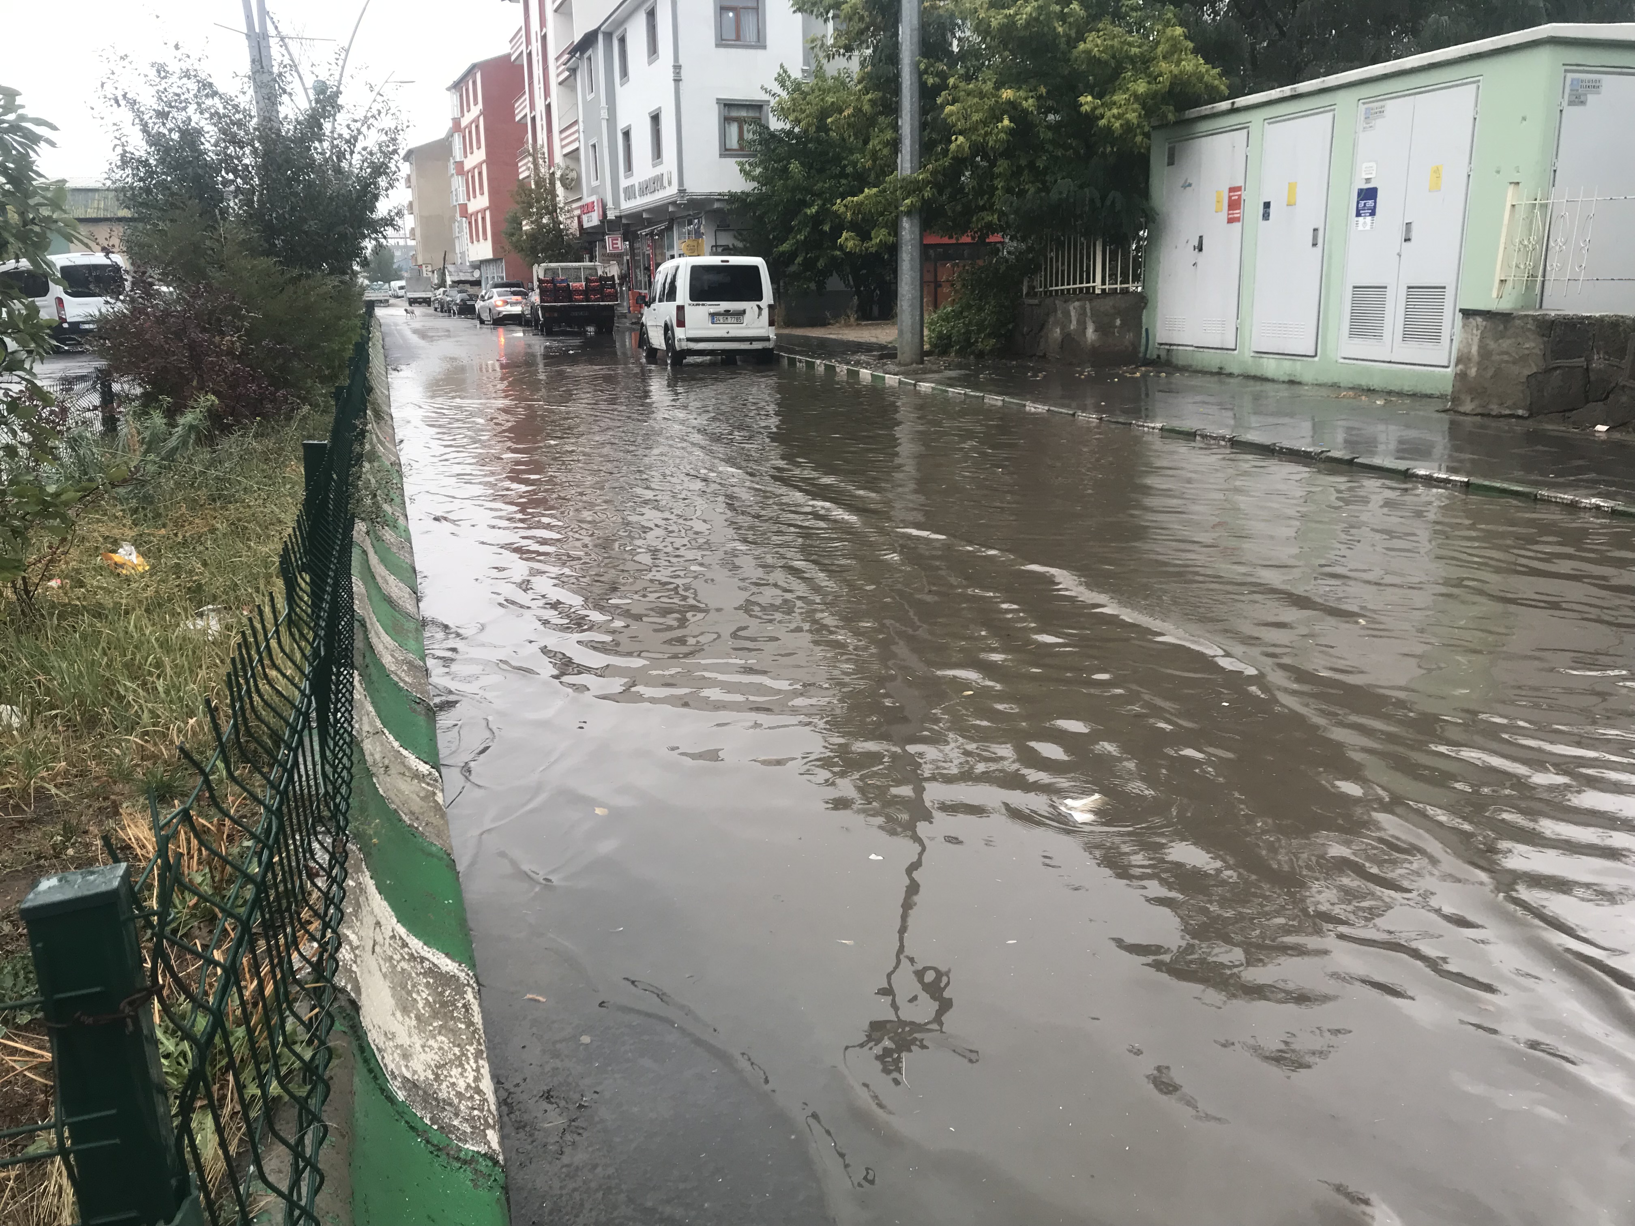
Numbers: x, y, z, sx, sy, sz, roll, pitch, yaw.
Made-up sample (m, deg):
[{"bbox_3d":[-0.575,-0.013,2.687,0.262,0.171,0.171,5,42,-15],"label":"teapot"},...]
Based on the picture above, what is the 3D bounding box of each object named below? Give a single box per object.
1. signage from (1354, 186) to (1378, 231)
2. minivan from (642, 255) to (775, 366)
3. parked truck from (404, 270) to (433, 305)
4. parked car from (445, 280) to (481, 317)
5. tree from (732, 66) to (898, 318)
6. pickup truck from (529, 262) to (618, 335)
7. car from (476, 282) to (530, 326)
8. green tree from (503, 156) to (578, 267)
[{"bbox_3d":[5.325,-3.918,12.825,0.012,0.395,0.290,-5,14,-15],"label":"signage"},{"bbox_3d":[-2.165,-5.575,24.329,1.800,1.820,4.300,-5,15,-16],"label":"minivan"},{"bbox_3d":[-33.323,-26.785,110.413,2.100,2.600,5.800,-6,15,-17],"label":"parked truck"},{"bbox_3d":[-18.091,-16.209,69.085,1.750,1.450,4.300,-6,15,-18],"label":"parked car"},{"bbox_3d":[0.167,-11.044,35.175,4.800,6.628,4.600,-1,14,0],"label":"tree"},{"bbox_3d":[-6.755,-8.622,36.176,1.950,1.950,5.000,-5,14,-14],"label":"pickup truck"},{"bbox_3d":[-12.517,-12.452,53.610,1.790,1.460,4.450,-6,15,-20],"label":"car"},{"bbox_3d":[-12.292,-16.741,58.639,3.400,7.185,3.400,-4,14,-11],"label":"green tree"}]

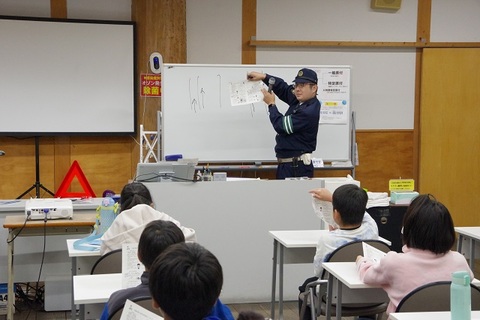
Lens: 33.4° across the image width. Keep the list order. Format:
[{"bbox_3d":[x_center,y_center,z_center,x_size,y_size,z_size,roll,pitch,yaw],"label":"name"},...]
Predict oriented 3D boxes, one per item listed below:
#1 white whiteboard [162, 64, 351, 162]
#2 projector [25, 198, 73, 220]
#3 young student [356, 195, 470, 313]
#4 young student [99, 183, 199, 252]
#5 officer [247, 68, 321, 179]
[{"bbox_3d":[0.172,-0.437,7.523,1.810,0.912,0.060,-1,5,-9],"label":"white whiteboard"},{"bbox_3d":[-1.240,0.318,5.200,0.305,0.095,0.250,-1,5,-10],"label":"projector"},{"bbox_3d":[0.768,0.732,3.460,0.470,1.150,0.620,-1,5,-13],"label":"young student"},{"bbox_3d":[-0.491,0.682,4.250,0.500,1.090,0.660,-1,5,-11],"label":"young student"},{"bbox_3d":[0.384,0.109,6.900,0.600,1.750,0.520,-2,6,-24],"label":"officer"}]

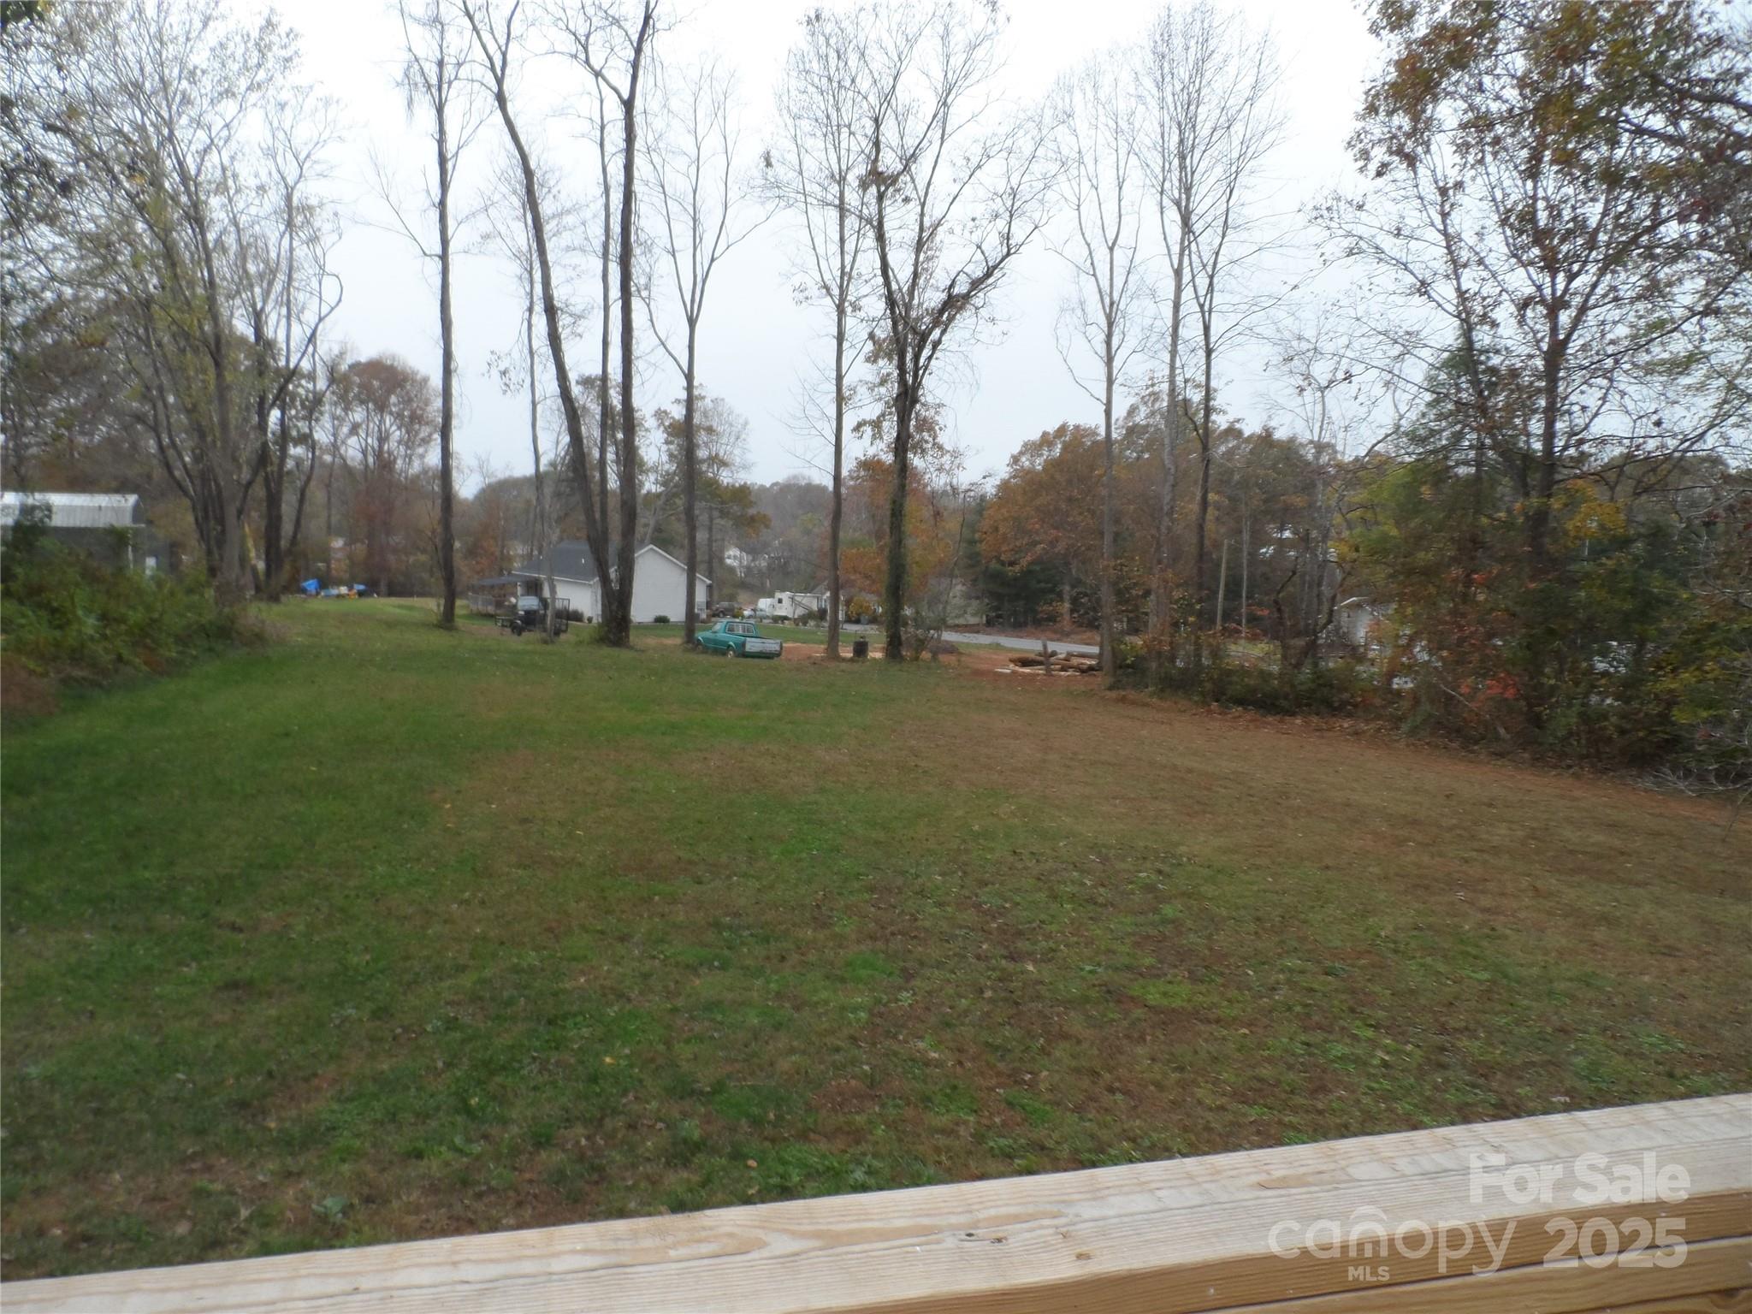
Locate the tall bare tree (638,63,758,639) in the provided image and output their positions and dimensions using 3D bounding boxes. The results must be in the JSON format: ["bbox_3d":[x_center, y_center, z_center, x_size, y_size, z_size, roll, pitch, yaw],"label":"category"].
[{"bbox_3d":[-6.607,-11.169,45.456,4.354,21.552,4.354,0,6,-8],"label":"tall bare tree"}]

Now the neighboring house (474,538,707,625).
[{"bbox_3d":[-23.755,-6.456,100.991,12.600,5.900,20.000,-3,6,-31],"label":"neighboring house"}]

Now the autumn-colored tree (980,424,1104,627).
[{"bbox_3d":[11.091,-8.699,81.347,8.341,13.490,8.341,2,6,8],"label":"autumn-colored tree"}]

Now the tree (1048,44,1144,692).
[{"bbox_3d":[7.863,-10.153,42.942,3.387,21.848,3.387,2,6,10],"label":"tree"}]

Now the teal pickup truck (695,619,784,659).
[{"bbox_3d":[-5.297,-0.699,46.021,1.650,1.430,4.350,3,3,-35],"label":"teal pickup truck"}]

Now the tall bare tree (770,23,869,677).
[{"bbox_3d":[-2.123,-11.671,44.857,3.791,23.612,3.791,1,6,-3],"label":"tall bare tree"}]

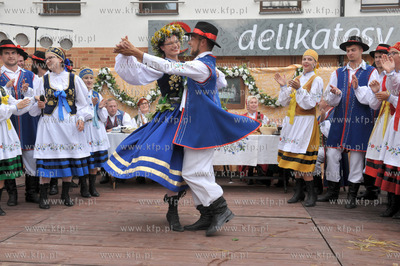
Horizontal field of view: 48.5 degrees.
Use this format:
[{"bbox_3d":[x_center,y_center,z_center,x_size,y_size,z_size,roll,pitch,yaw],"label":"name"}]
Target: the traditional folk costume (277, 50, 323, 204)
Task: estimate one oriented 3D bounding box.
[{"bbox_3d":[1.124,-0.069,4.960,0.500,1.730,0.500,3,4,45],"label":"traditional folk costume"}]

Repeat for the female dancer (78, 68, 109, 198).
[{"bbox_3d":[-1.325,-0.015,5.379,0.500,1.570,0.420,-1,3,-27],"label":"female dancer"}]

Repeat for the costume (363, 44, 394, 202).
[{"bbox_3d":[2.163,-0.131,5.285,0.580,1.830,0.440,2,3,40],"label":"costume"}]

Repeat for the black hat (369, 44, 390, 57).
[{"bbox_3d":[2.184,-0.975,5.300,0.310,0.130,0.340,2,3,40],"label":"black hat"}]

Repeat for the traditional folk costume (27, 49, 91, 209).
[{"bbox_3d":[-1.513,-0.071,4.818,0.610,1.730,0.450,0,3,-14],"label":"traditional folk costume"}]

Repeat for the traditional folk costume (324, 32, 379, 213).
[{"bbox_3d":[1.690,-0.136,4.932,0.620,1.870,0.460,2,3,37],"label":"traditional folk costume"}]

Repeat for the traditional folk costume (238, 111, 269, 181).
[{"bbox_3d":[0.777,0.196,6.450,0.480,1.000,0.550,0,3,3],"label":"traditional folk costume"}]

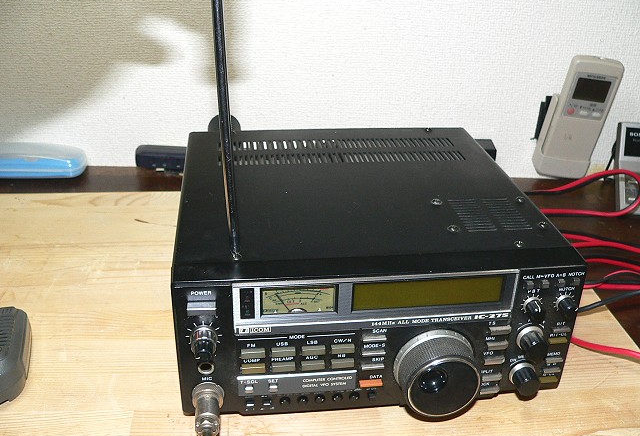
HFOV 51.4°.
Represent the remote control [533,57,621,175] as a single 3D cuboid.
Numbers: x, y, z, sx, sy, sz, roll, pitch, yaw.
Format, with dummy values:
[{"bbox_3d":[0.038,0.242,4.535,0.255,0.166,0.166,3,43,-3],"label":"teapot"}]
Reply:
[{"bbox_3d":[0.290,-0.112,0.755,0.057,0.135,0.026,7,29,-4],"label":"remote control"}]

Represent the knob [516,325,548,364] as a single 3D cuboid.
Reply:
[{"bbox_3d":[0.131,0.077,0.407,0.018,0.018,0.013,-2,28,-7],"label":"knob"}]

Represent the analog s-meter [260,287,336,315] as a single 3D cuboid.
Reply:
[{"bbox_3d":[-0.011,0.046,0.379,0.044,0.018,0.006,-2,28,-7],"label":"analog s-meter"}]

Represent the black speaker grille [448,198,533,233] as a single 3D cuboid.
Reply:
[{"bbox_3d":[0.113,-0.002,0.447,0.043,0.003,0.044,-2,28,-7],"label":"black speaker grille"}]

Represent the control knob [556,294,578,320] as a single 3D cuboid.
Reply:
[{"bbox_3d":[0.149,0.054,0.399,0.011,0.011,0.011,-2,28,-7],"label":"control knob"}]

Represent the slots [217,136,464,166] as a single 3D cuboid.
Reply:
[{"bbox_3d":[0.016,-0.053,0.539,0.195,0.003,0.048,-2,28,-7],"label":"slots"}]

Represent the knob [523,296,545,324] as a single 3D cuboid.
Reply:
[{"bbox_3d":[0.128,0.054,0.396,0.011,0.011,0.011,-2,28,-7],"label":"knob"}]

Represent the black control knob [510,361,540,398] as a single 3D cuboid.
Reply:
[{"bbox_3d":[0.129,0.102,0.420,0.017,0.017,0.013,-2,28,-7],"label":"black control knob"}]

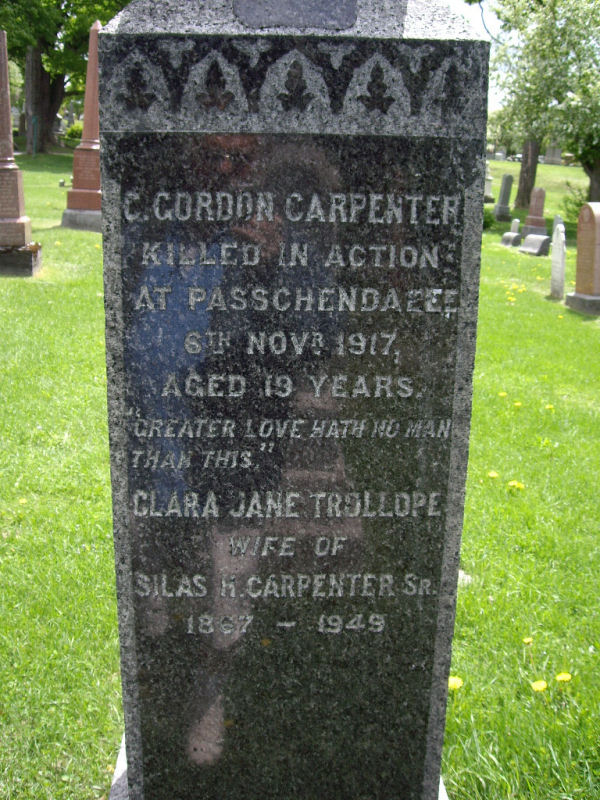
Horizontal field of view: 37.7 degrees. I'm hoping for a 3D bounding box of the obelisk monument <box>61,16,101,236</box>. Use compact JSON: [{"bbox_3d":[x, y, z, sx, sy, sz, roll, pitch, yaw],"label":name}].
[{"bbox_3d":[-3.952,-5.439,17.579,1.000,3.950,1.000,3,16,8],"label":"obelisk monument"}]

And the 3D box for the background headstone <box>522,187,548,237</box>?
[{"bbox_3d":[4.786,-3.810,17.787,0.280,1.000,0.440,-5,17,-19],"label":"background headstone"}]

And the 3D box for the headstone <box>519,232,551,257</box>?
[{"bbox_3d":[3.964,-2.630,14.760,0.250,0.350,0.550,-3,16,-14],"label":"headstone"}]

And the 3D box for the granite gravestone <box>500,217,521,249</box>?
[{"bbox_3d":[3.849,-3.038,15.954,0.210,0.480,0.380,-3,16,-14],"label":"granite gravestone"}]

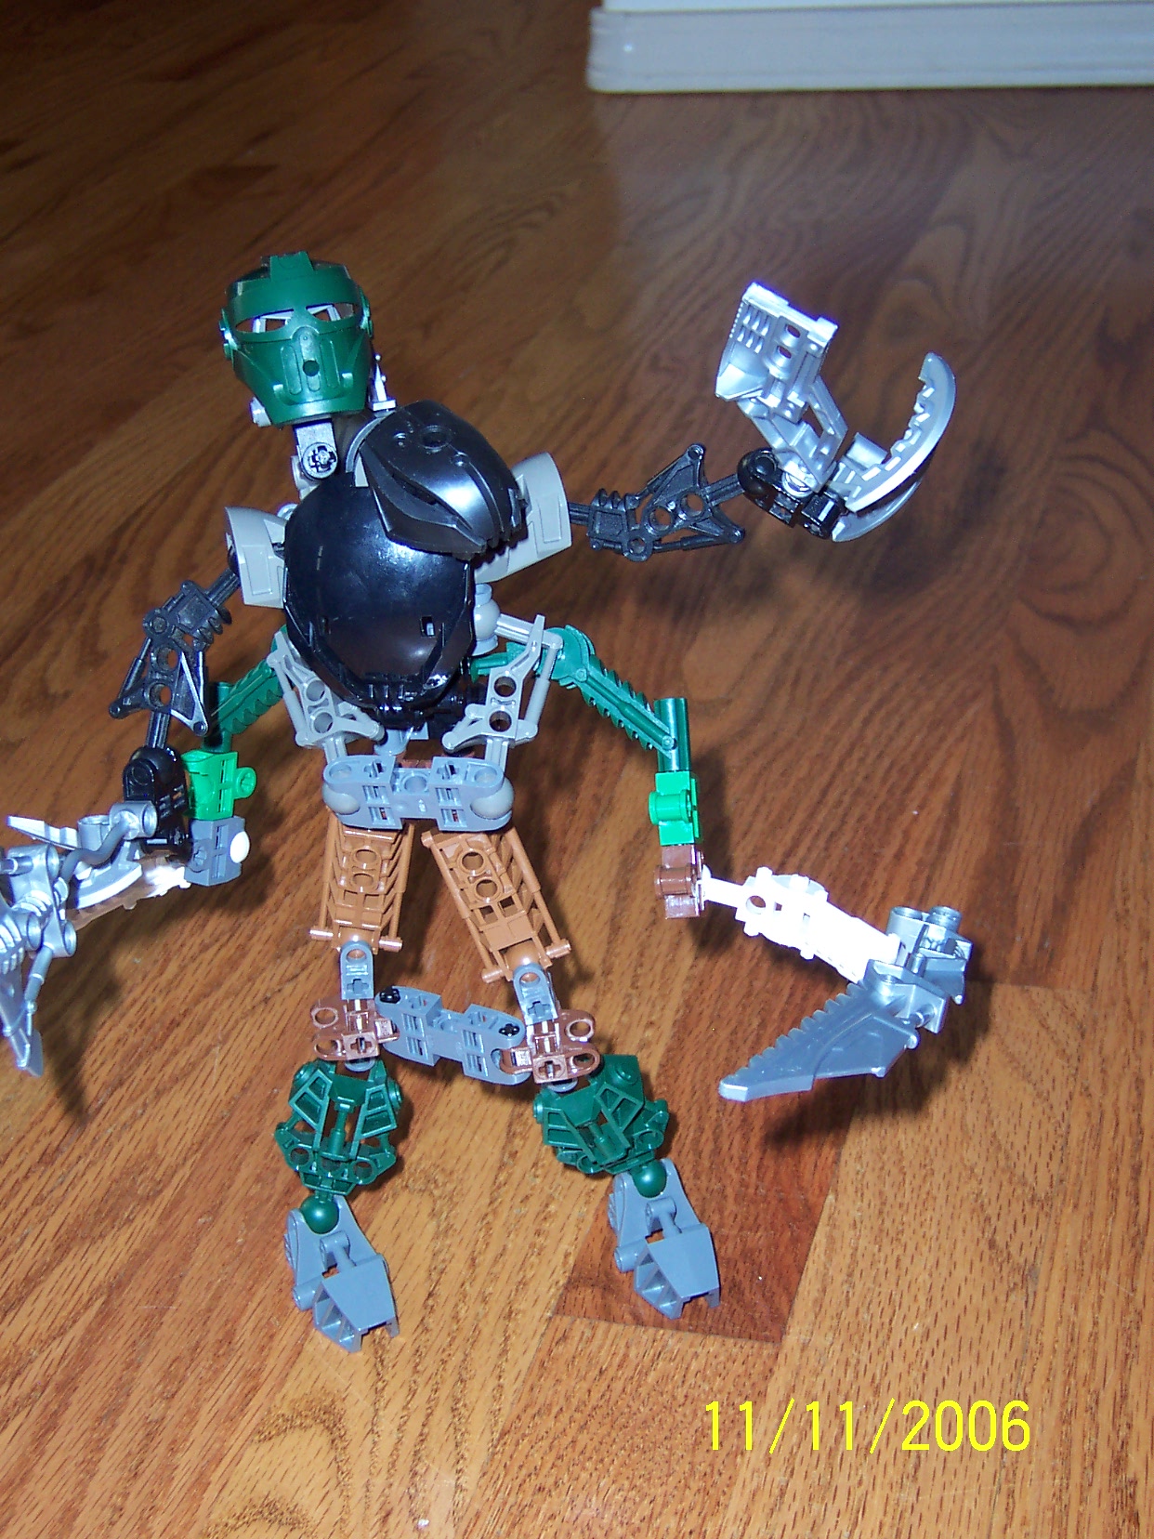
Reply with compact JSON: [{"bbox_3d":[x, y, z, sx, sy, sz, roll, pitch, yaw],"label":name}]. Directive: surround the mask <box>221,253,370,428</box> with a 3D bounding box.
[{"bbox_3d":[-0.057,-0.088,0.608,0.031,0.034,0.022,-13,21,-9],"label":"mask"}]

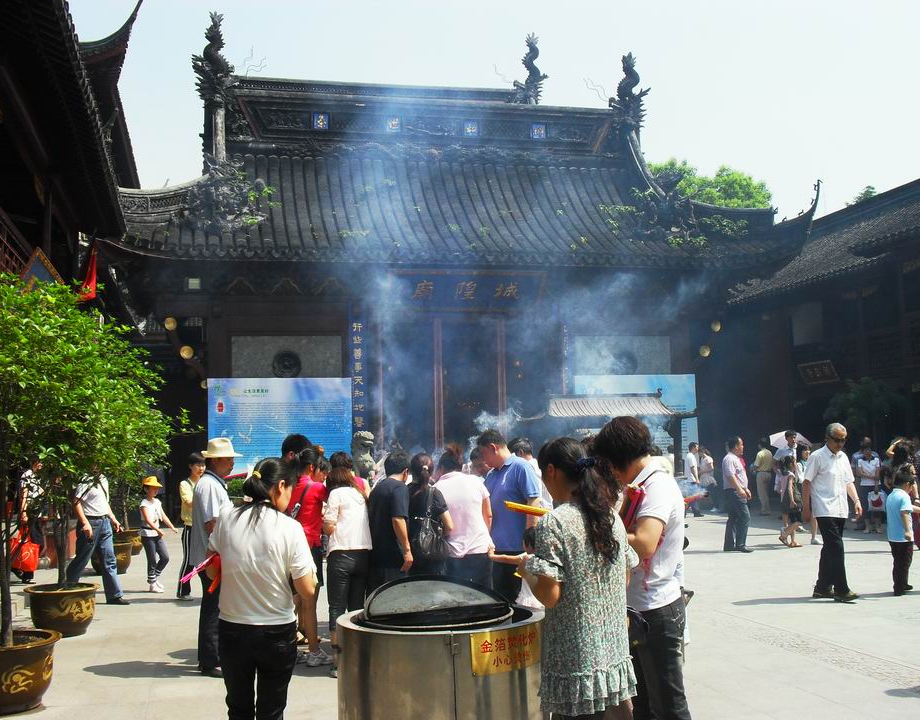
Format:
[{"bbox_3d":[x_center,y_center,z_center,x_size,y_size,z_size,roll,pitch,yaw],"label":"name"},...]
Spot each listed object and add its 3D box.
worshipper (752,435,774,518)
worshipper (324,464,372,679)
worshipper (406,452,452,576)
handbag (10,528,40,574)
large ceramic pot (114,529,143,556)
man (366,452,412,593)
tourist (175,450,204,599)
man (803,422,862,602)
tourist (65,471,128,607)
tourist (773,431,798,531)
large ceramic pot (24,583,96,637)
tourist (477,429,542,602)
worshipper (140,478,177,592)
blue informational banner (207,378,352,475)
[{"bbox_3d":[6.539,2.524,20.842,0.480,1.670,0.330,1,-6,-25],"label":"worshipper"},{"bbox_3d":[-0.780,1.475,6.850,0.400,1.460,0.420,-1,-6,-6],"label":"worshipper"},{"bbox_3d":[-0.244,1.472,7.300,0.420,1.530,0.380,-1,-6,2],"label":"worshipper"},{"bbox_3d":[-5.479,2.437,12.239,0.400,0.580,0.170,-3,-5,15],"label":"handbag"},{"bbox_3d":[-5.413,2.995,15.800,0.500,0.390,0.500,-1,-6,0],"label":"large ceramic pot"},{"bbox_3d":[-0.516,1.438,6.998,0.470,1.600,0.360,-6,-7,42],"label":"man"},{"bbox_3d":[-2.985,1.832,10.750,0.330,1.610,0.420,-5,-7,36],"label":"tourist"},{"bbox_3d":[3.691,1.525,9.642,0.500,1.720,0.380,4,-7,-45],"label":"man"},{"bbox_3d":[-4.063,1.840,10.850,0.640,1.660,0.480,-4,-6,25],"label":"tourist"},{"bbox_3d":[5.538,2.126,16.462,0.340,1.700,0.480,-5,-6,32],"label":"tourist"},{"bbox_3d":[-3.570,2.270,8.685,0.700,0.410,0.700,0,-5,-12],"label":"large ceramic pot"},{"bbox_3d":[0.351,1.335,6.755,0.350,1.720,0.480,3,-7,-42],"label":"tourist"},{"bbox_3d":[-3.537,2.044,11.350,0.400,1.330,0.330,-4,-6,30],"label":"worshipper"},{"bbox_3d":[-3.742,1.459,20.324,2.990,2.150,0.100,0,-5,-12],"label":"blue informational banner"}]

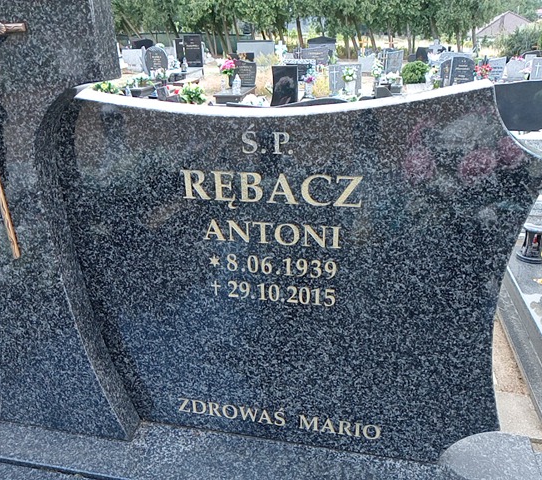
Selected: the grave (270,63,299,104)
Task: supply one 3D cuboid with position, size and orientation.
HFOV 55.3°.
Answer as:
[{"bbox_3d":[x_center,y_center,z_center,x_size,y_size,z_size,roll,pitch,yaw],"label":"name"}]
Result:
[{"bbox_3d":[0.267,-2.805,9.400,0.465,0.675,0.100,3,23,11],"label":"grave"}]

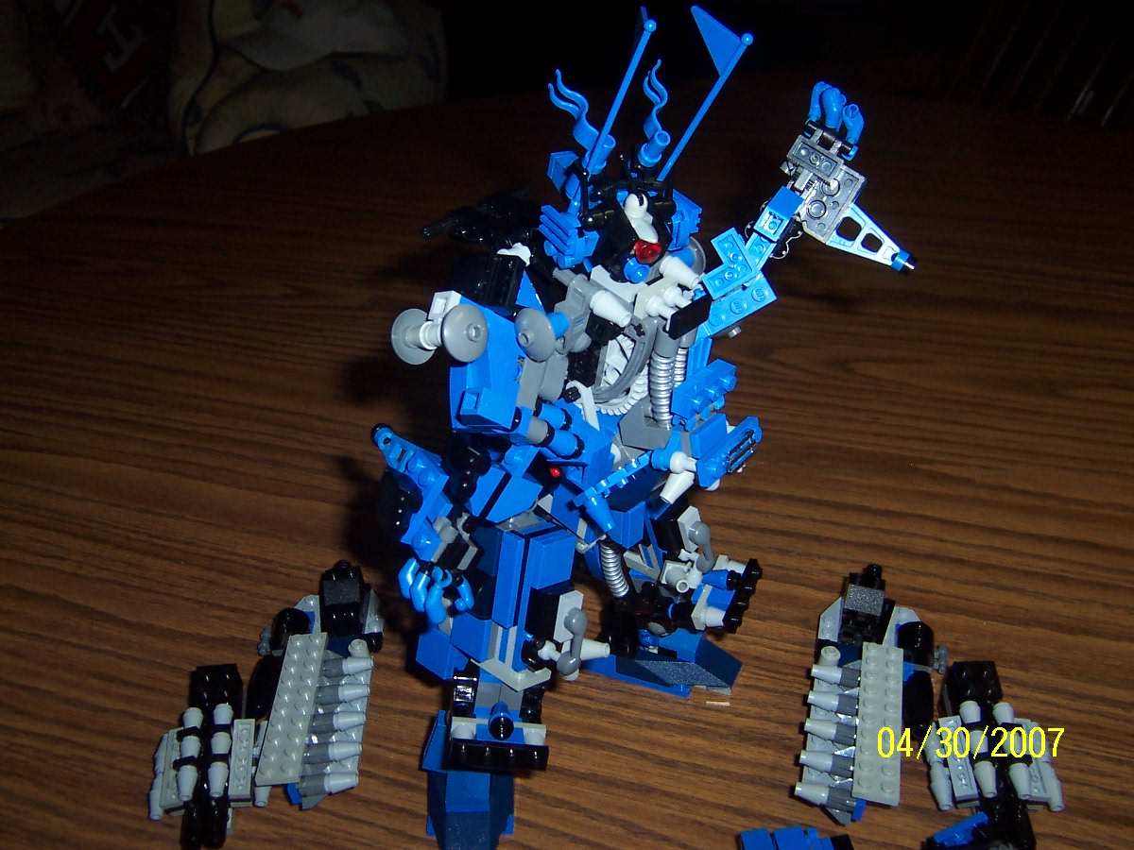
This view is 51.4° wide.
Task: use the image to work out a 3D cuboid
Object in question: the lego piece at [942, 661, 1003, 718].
[{"bbox_3d":[0.162,0.104,0.468,0.017,0.011,0.017,-2,48,5],"label":"lego piece"}]

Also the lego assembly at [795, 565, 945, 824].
[{"bbox_3d":[0.128,0.105,0.484,0.054,0.025,0.137,8,34,12],"label":"lego assembly"}]

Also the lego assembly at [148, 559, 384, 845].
[{"bbox_3d":[-0.123,0.109,0.504,0.081,0.027,0.144,-3,34,0],"label":"lego assembly"}]

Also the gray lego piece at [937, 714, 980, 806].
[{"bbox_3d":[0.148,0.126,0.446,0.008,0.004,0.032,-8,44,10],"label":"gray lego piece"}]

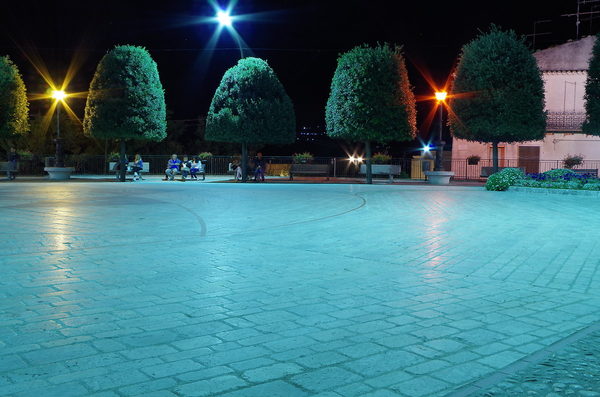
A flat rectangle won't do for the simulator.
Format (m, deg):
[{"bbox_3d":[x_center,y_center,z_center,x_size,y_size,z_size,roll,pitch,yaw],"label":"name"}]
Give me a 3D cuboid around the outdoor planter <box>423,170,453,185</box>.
[{"bbox_3d":[6.132,-0.911,28.484,1.320,0.549,1.320,0,3,0],"label":"outdoor planter"}]

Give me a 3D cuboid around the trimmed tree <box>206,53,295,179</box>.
[{"bbox_3d":[-2.335,-3.564,29.631,4.050,5.694,4.050,0,3,0],"label":"trimmed tree"}]

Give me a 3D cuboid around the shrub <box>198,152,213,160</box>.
[{"bbox_3d":[-5.157,-2.283,35.500,0.780,0.420,0.550,1,4,2],"label":"shrub"}]

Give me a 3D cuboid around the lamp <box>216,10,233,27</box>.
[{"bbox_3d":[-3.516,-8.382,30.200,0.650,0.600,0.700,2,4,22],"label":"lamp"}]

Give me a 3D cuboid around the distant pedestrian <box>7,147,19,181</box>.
[{"bbox_3d":[-14.273,-1.714,32.151,0.520,1.644,0.360,0,3,0],"label":"distant pedestrian"}]

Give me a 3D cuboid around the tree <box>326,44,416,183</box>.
[{"bbox_3d":[3.162,-3.693,28.621,3.900,6.046,3.900,0,3,0],"label":"tree"}]

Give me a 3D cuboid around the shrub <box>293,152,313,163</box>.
[{"bbox_3d":[0.137,-2.190,35.500,1.050,0.660,0.650,0,3,0],"label":"shrub"}]

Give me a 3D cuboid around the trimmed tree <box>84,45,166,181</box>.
[{"bbox_3d":[-8.171,-3.941,30.213,3.800,6.298,3.800,0,3,0],"label":"trimmed tree"}]

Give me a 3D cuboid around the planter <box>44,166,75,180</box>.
[{"bbox_3d":[-10.964,-1.127,29.600,1.380,0.570,1.380,1,4,2],"label":"planter"}]

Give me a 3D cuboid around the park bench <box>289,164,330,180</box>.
[{"bbox_3d":[0.500,-1.234,30.900,1.950,0.780,0.620,1,4,2],"label":"park bench"}]

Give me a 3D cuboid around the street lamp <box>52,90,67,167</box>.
[{"bbox_3d":[-10.986,-3.186,29.600,0.520,3.520,0.520,1,4,2],"label":"street lamp"}]

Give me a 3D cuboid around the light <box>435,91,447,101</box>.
[{"bbox_3d":[6.210,-4.529,28.600,0.500,0.500,0.500,1,4,2],"label":"light"}]

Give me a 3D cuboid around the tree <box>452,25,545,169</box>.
[{"bbox_3d":[8.497,-3.980,27.900,4.200,6.850,4.200,1,4,2],"label":"tree"}]

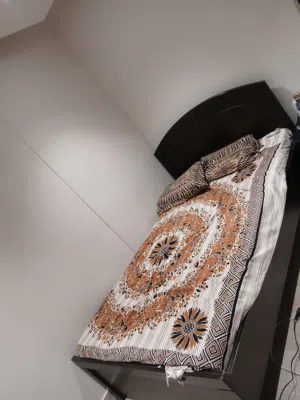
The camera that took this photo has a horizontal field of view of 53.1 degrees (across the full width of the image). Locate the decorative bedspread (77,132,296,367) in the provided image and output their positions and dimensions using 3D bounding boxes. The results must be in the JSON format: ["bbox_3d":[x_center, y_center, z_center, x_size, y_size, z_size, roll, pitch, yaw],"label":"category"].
[{"bbox_3d":[0.319,0.250,2.225,1.323,0.148,1.931,-29,18,47],"label":"decorative bedspread"}]

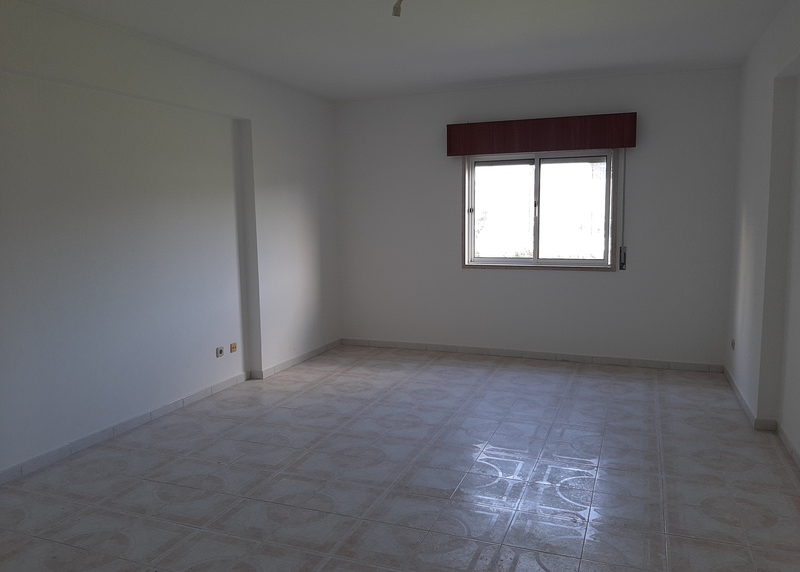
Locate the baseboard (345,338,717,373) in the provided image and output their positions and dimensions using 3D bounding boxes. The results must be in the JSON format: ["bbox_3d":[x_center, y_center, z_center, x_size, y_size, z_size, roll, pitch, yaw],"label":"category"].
[{"bbox_3d":[1.092,0.666,6.105,3.712,0.071,0.015,2,8,21],"label":"baseboard"}]

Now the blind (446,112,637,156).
[{"bbox_3d":[1.264,-1.373,5.723,1.695,0.294,0.090,2,8,21],"label":"blind"}]

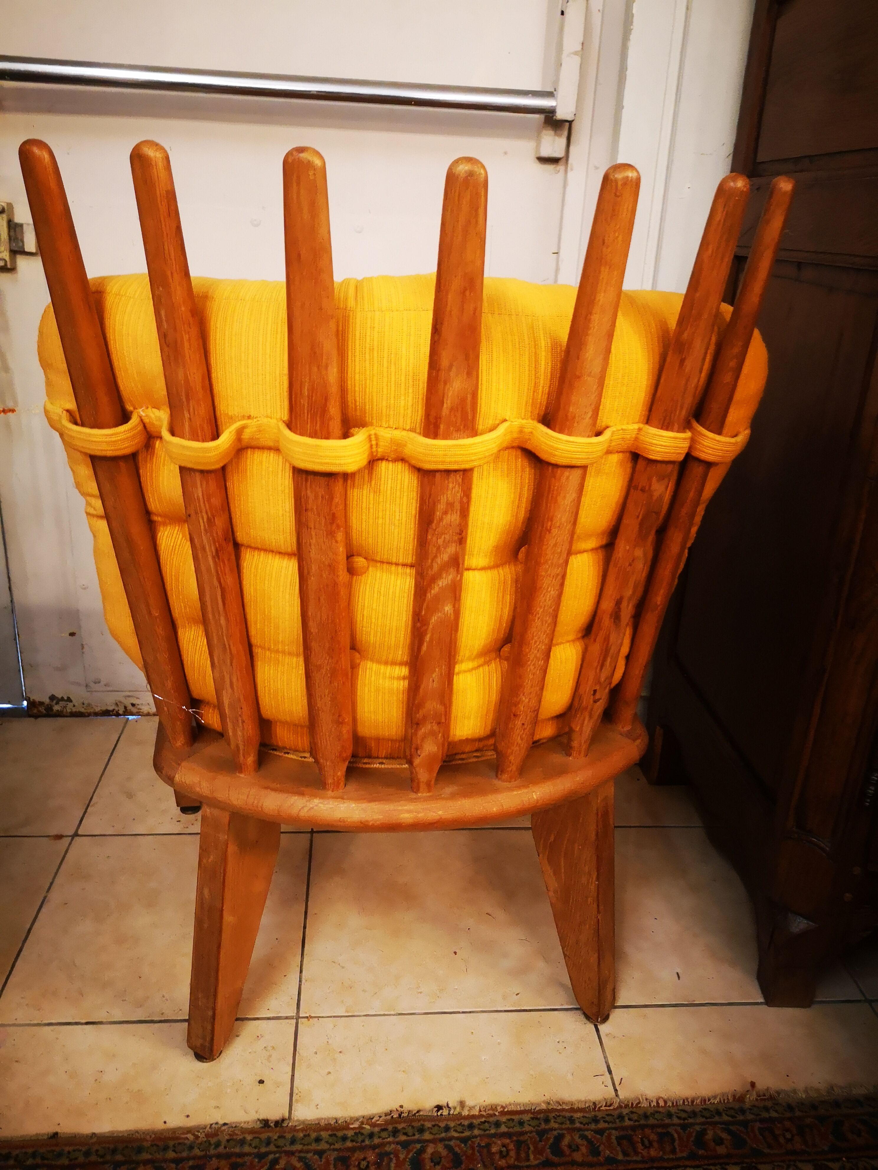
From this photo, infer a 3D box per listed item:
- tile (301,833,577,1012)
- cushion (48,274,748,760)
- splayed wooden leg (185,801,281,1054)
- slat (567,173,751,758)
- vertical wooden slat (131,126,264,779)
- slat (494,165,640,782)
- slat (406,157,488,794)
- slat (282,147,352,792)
[{"bbox_3d":[-0.005,0.428,1.192,0.331,0.010,0.331,1,22,-5],"label":"tile"},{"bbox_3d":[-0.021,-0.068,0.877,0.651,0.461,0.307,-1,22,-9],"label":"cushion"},{"bbox_3d":[-0.220,0.345,0.962,0.037,0.310,0.079,11,14,20],"label":"splayed wooden leg"},{"bbox_3d":[0.182,-0.068,0.802,0.043,0.542,0.025,-11,32,-36],"label":"slat"},{"bbox_3d":[-0.189,-0.063,0.740,0.043,0.542,0.025,8,29,17],"label":"vertical wooden slat"},{"bbox_3d":[0.097,-0.051,0.753,0.043,0.543,0.025,-6,31,-23],"label":"slat"},{"bbox_3d":[0.003,-0.048,0.737,0.043,0.542,0.025,-1,27,-9],"label":"slat"},{"bbox_3d":[-0.092,-0.048,0.722,0.043,0.543,0.025,3,29,4],"label":"slat"}]

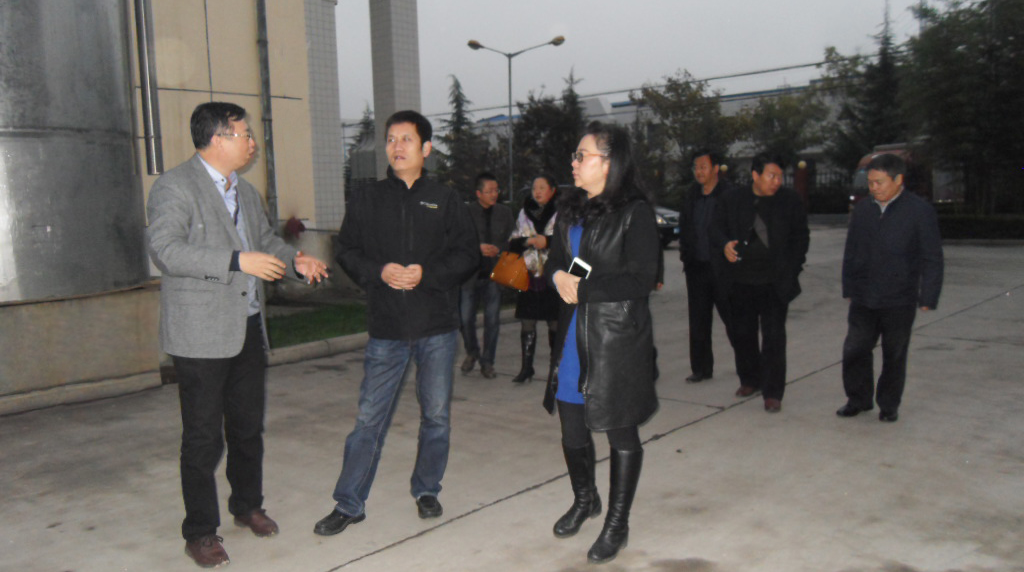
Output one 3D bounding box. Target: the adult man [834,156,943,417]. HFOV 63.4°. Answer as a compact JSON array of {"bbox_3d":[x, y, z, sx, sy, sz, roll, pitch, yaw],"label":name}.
[{"bbox_3d":[2.375,-0.019,5.244,0.620,1.650,0.430,2,7,33],"label":"adult man"}]

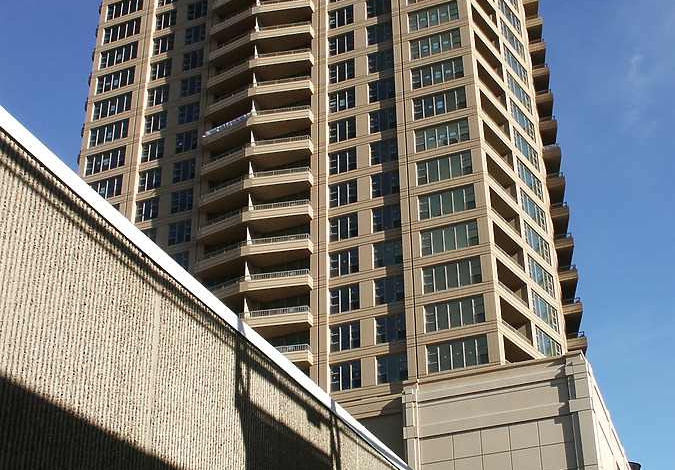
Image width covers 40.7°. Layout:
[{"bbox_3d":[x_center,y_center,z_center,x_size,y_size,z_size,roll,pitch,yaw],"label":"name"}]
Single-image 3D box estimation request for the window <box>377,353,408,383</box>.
[{"bbox_3d":[4.018,9.504,64.290,2.480,2.050,0.200,-12,-30,20],"label":"window"}]

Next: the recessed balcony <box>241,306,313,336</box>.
[{"bbox_3d":[-4.410,6.370,66.610,5.020,1.380,1.780,-5,-29,9],"label":"recessed balcony"}]

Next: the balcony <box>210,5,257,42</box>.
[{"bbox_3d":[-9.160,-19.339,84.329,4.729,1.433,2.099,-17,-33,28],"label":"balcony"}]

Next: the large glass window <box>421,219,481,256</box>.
[{"bbox_3d":[8.185,0.257,66.314,4.300,2.050,0.200,-12,-30,20],"label":"large glass window"}]

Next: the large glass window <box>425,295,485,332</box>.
[{"bbox_3d":[8.160,5.500,63.120,4.310,2.050,0.200,-11,-30,20],"label":"large glass window"}]

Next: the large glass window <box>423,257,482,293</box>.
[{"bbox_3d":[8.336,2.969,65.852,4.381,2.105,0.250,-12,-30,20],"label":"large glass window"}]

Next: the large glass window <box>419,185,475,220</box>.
[{"bbox_3d":[8.100,-2.350,67.330,4.310,2.050,0.200,-11,-30,20],"label":"large glass window"}]

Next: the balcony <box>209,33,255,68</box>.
[{"bbox_3d":[-8.960,-16.330,80.750,4.720,1.380,1.680,-18,-33,29],"label":"balcony"}]

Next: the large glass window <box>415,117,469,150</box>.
[{"bbox_3d":[8.125,-7.718,70.618,4.300,2.050,0.200,-12,-30,20],"label":"large glass window"}]

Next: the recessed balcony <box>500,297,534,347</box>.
[{"bbox_3d":[12.491,6.700,66.922,1.800,2.287,5.575,-18,-33,29],"label":"recessed balcony"}]

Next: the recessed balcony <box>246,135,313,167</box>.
[{"bbox_3d":[-4.530,-6.710,73.640,5.020,1.380,1.780,-5,-29,9],"label":"recessed balcony"}]

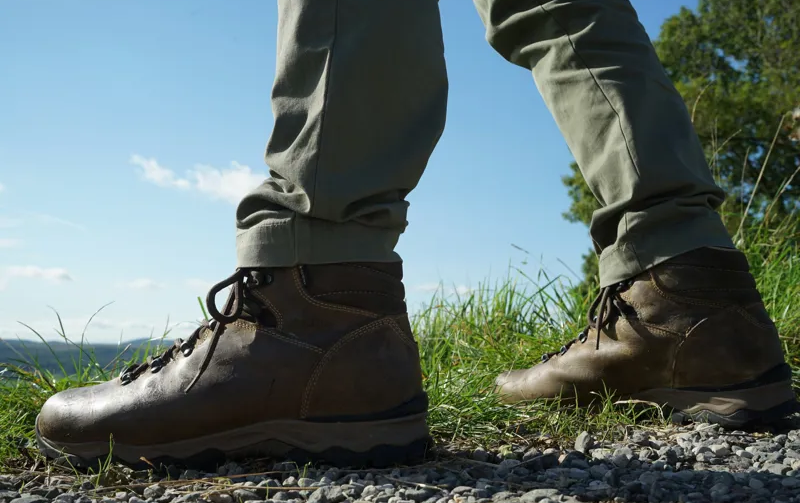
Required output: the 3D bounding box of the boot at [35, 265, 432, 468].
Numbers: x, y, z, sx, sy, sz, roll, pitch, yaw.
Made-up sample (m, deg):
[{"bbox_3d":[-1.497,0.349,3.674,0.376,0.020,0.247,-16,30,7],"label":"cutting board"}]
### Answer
[{"bbox_3d":[-0.131,0.079,0.604,0.308,0.170,0.112,0,-7,2],"label":"boot"}]

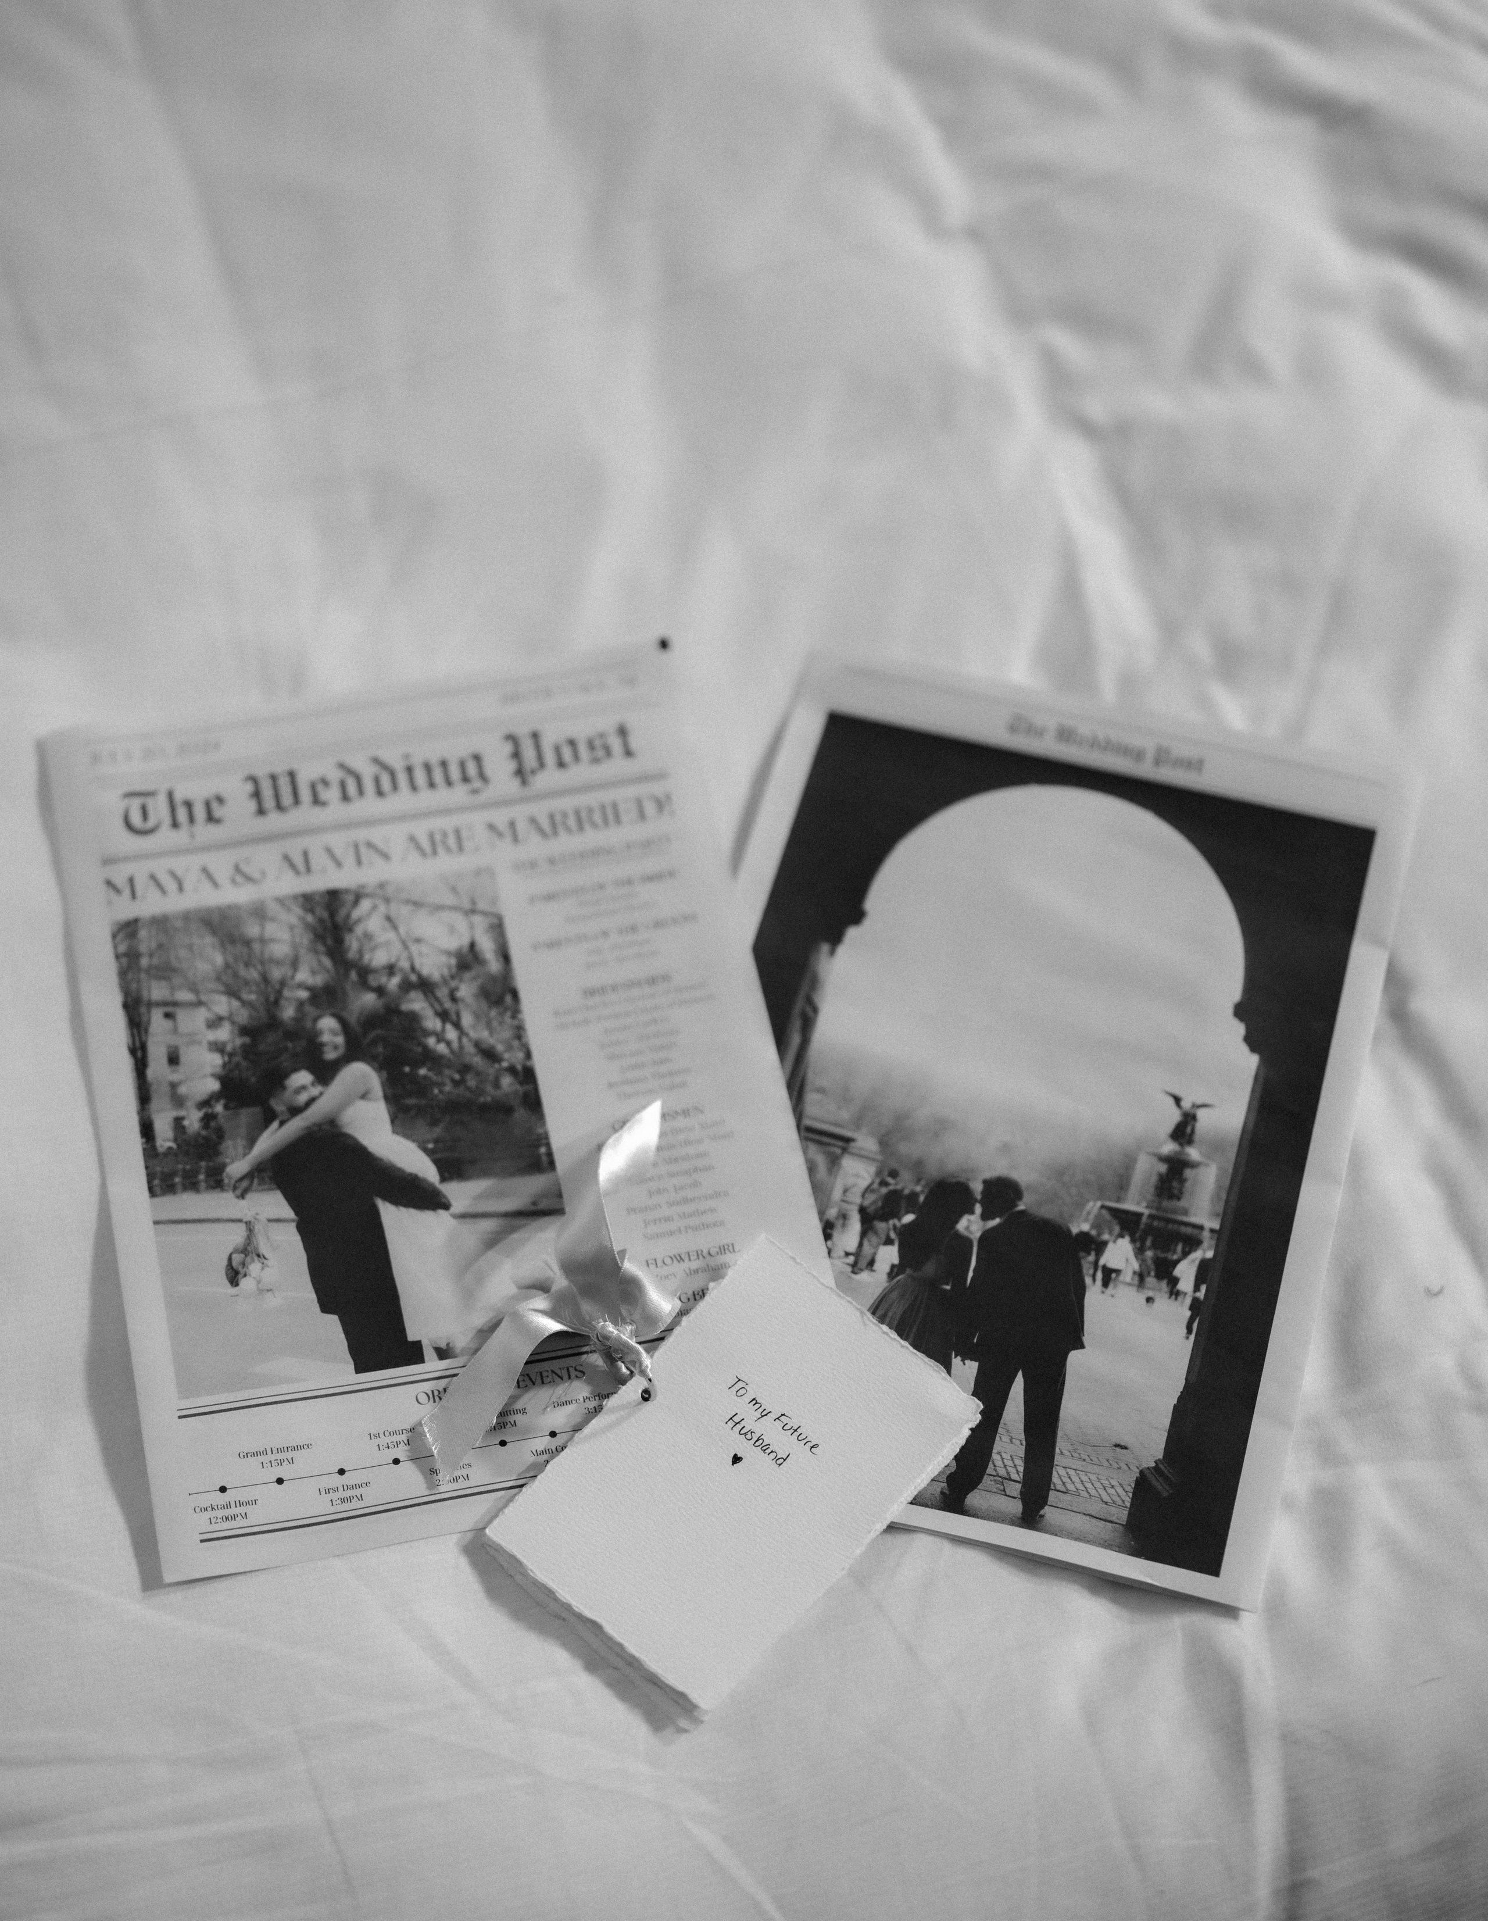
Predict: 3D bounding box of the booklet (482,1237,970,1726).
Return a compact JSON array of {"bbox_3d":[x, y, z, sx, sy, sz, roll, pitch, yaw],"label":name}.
[{"bbox_3d":[-0.003,0.164,0.995,0.093,0.008,0.137,37,65,19],"label":"booklet"}]

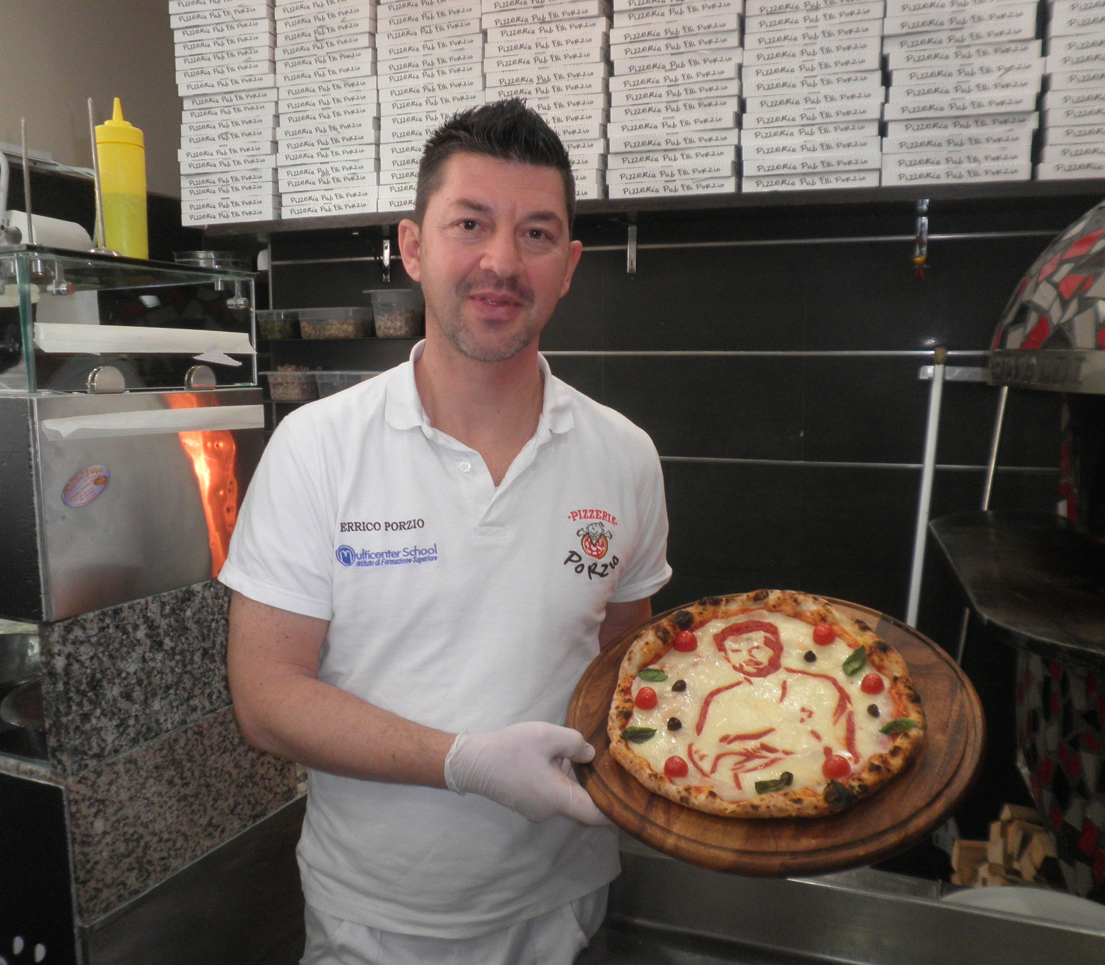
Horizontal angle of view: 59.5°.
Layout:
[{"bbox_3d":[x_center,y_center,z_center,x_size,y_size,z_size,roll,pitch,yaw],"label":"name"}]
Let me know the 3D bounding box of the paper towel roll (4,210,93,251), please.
[{"bbox_3d":[-0.872,-0.413,1.660,0.094,0.094,0.152,2,8,16],"label":"paper towel roll"}]

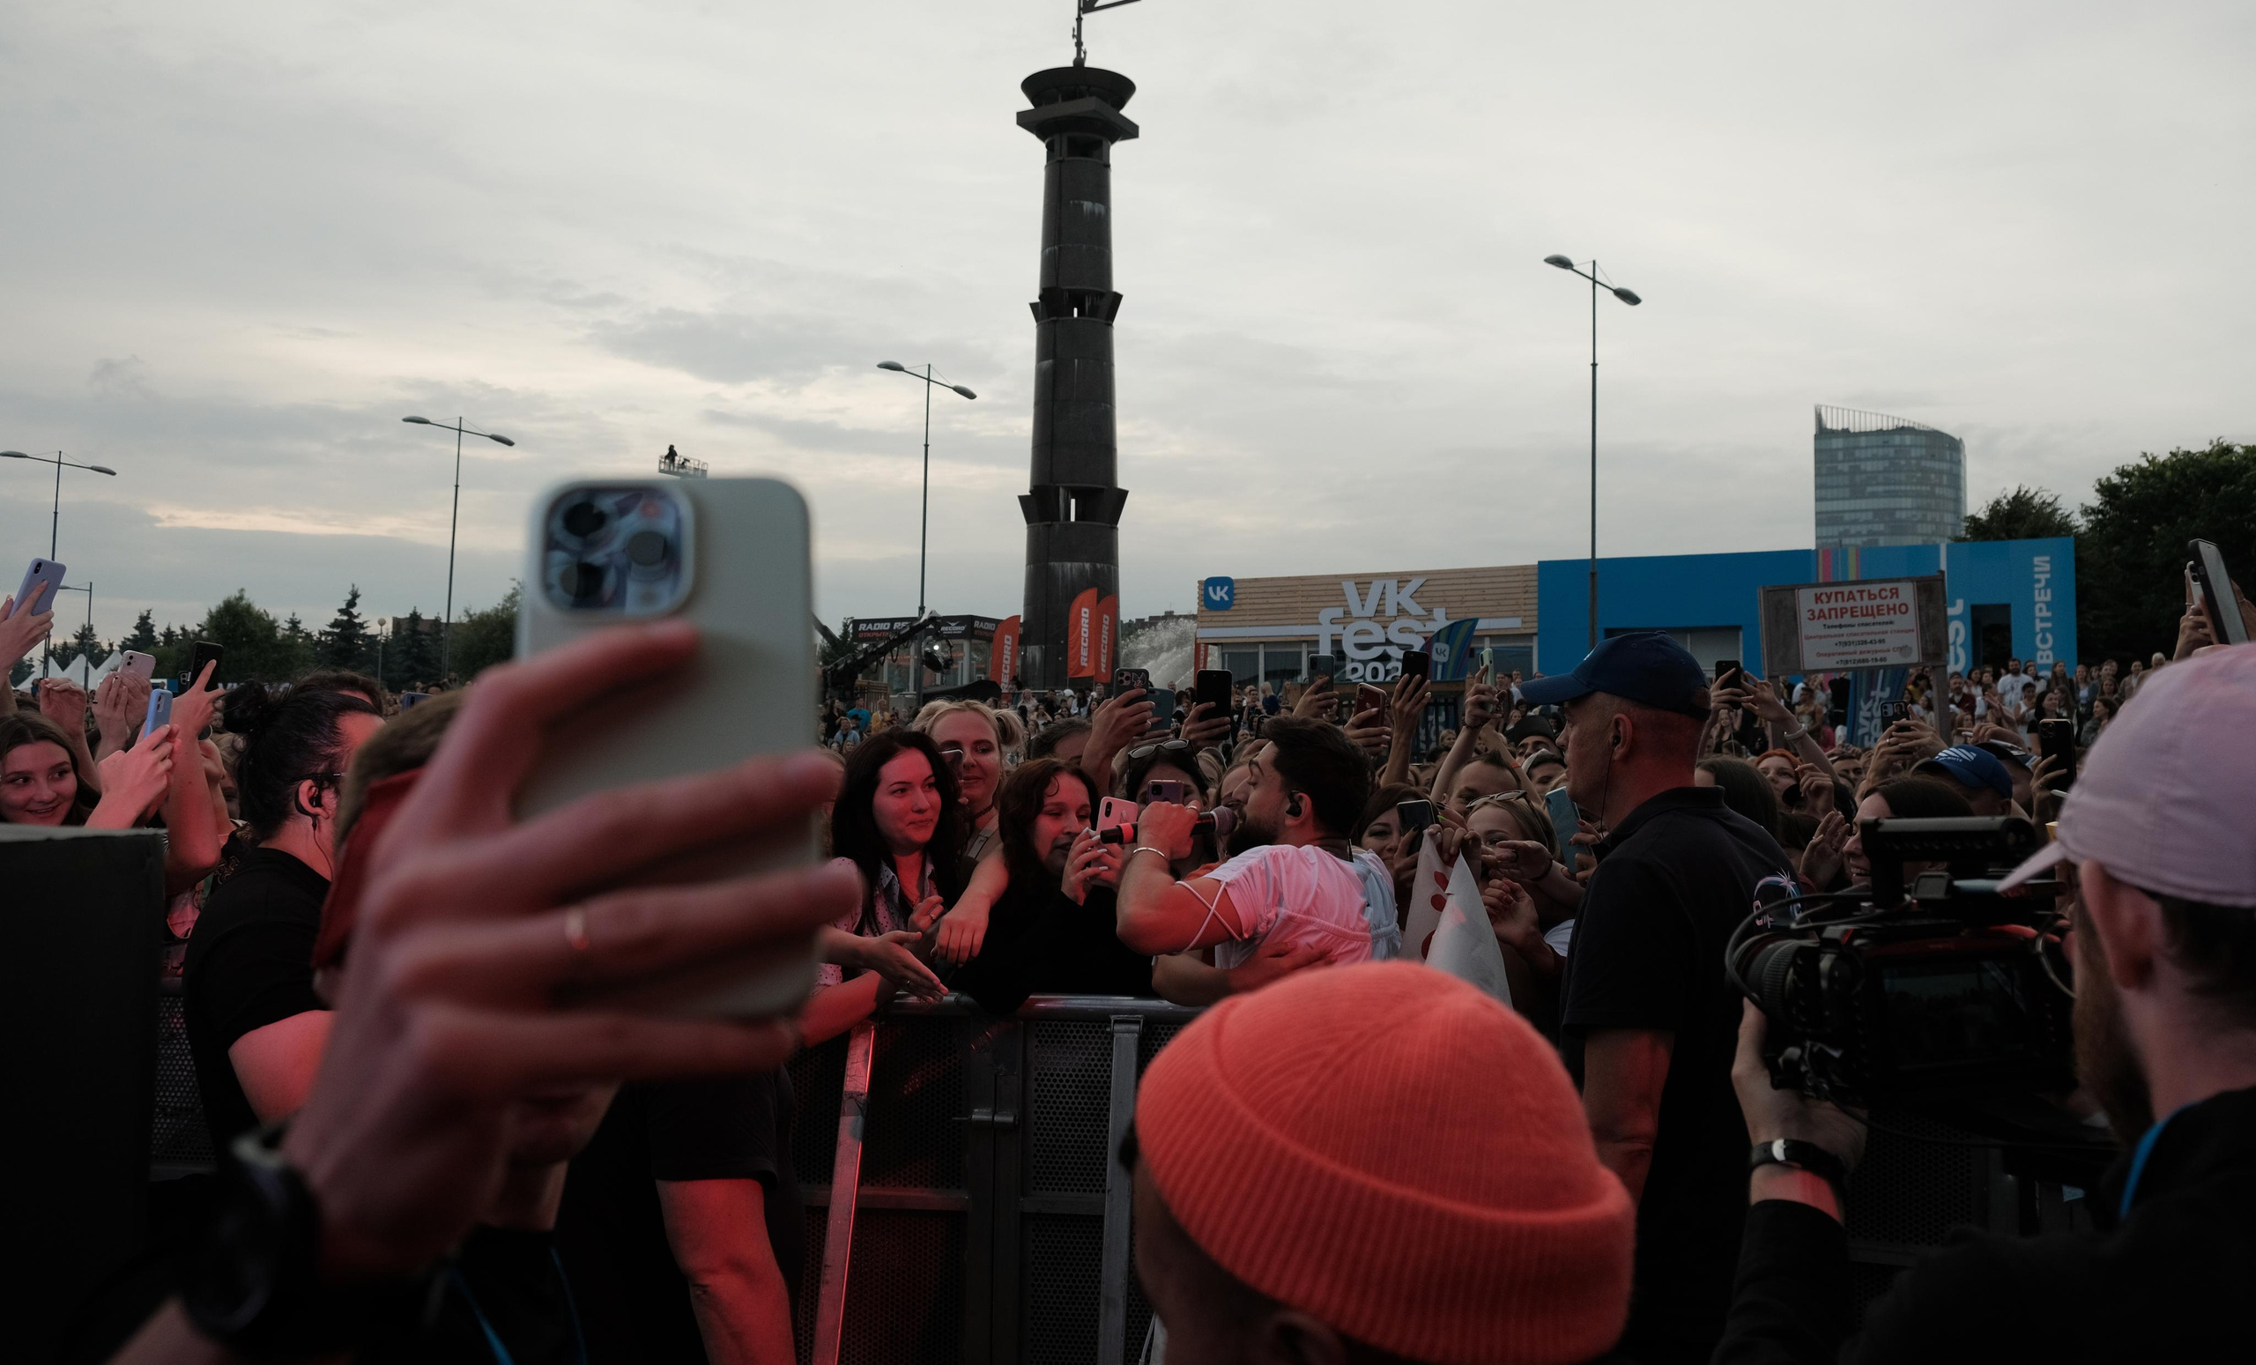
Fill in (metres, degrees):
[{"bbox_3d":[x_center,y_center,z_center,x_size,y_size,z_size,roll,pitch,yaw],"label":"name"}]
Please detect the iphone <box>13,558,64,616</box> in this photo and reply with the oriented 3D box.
[{"bbox_3d":[-2.243,-0.183,3.480,0.011,0.151,0.076,36,12,28],"label":"iphone"}]

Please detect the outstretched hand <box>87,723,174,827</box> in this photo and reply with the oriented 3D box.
[{"bbox_3d":[-1.591,0.147,2.700,0.130,0.155,0.090,0,-4,24],"label":"outstretched hand"}]

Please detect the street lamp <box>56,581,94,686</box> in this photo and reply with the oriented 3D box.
[{"bbox_3d":[-87.144,-3.279,140.000,3.000,10.000,0.400,4,-5,-37],"label":"street lamp"}]

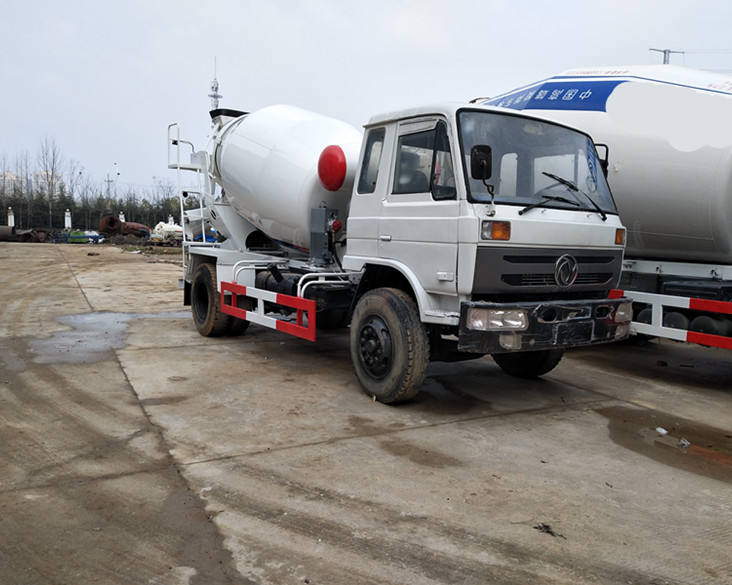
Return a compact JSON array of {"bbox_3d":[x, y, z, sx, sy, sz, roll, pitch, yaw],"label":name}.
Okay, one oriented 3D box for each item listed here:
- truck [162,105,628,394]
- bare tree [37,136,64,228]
[{"bbox_3d":[-0.368,-1.024,7.715,2.505,3.535,7.221,-2,7,-37],"label":"truck"},{"bbox_3d":[-33.147,-11.115,61.485,2.963,10.608,2.963,2,6,0],"label":"bare tree"}]

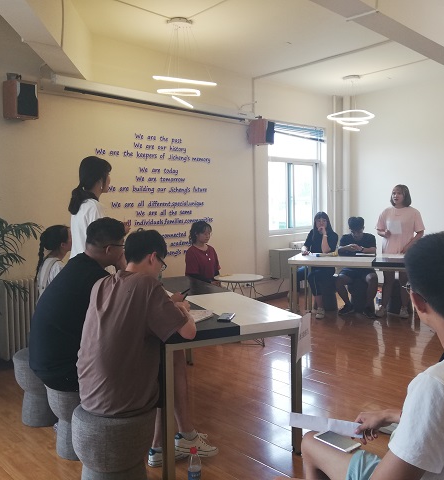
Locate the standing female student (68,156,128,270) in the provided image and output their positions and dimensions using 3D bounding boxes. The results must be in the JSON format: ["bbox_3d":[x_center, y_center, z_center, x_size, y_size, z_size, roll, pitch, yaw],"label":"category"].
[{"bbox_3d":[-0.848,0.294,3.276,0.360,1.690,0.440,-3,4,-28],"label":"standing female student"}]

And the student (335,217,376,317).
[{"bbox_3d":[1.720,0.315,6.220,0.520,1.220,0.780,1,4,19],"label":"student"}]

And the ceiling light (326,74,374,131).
[{"bbox_3d":[1.877,-1.954,6.939,0.670,0.770,0.670,-1,3,0],"label":"ceiling light"}]

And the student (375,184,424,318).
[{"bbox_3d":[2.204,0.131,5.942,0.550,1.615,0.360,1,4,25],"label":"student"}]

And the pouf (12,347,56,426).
[{"bbox_3d":[-1.141,0.936,3.125,0.385,0.440,0.385,-4,4,-43],"label":"pouf"}]

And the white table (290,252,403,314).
[{"bbox_3d":[1.753,0.591,5.630,1.800,0.750,0.800,1,4,20],"label":"white table"}]

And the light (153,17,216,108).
[{"bbox_3d":[-0.381,-1.751,4.810,0.640,0.860,0.640,-1,3,0],"label":"light"}]

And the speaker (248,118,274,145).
[{"bbox_3d":[0.562,-1.500,6.670,0.280,0.320,0.220,2,5,38],"label":"speaker"}]

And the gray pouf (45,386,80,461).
[{"bbox_3d":[-0.810,0.998,2.780,0.400,0.400,0.400,-2,4,-24],"label":"gray pouf"}]

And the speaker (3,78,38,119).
[{"bbox_3d":[-1.802,-1.255,4.311,0.230,0.325,0.205,9,9,38],"label":"speaker"}]

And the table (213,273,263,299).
[{"bbox_3d":[0.182,0.709,4.948,0.510,0.637,0.510,-4,4,-43],"label":"table"}]

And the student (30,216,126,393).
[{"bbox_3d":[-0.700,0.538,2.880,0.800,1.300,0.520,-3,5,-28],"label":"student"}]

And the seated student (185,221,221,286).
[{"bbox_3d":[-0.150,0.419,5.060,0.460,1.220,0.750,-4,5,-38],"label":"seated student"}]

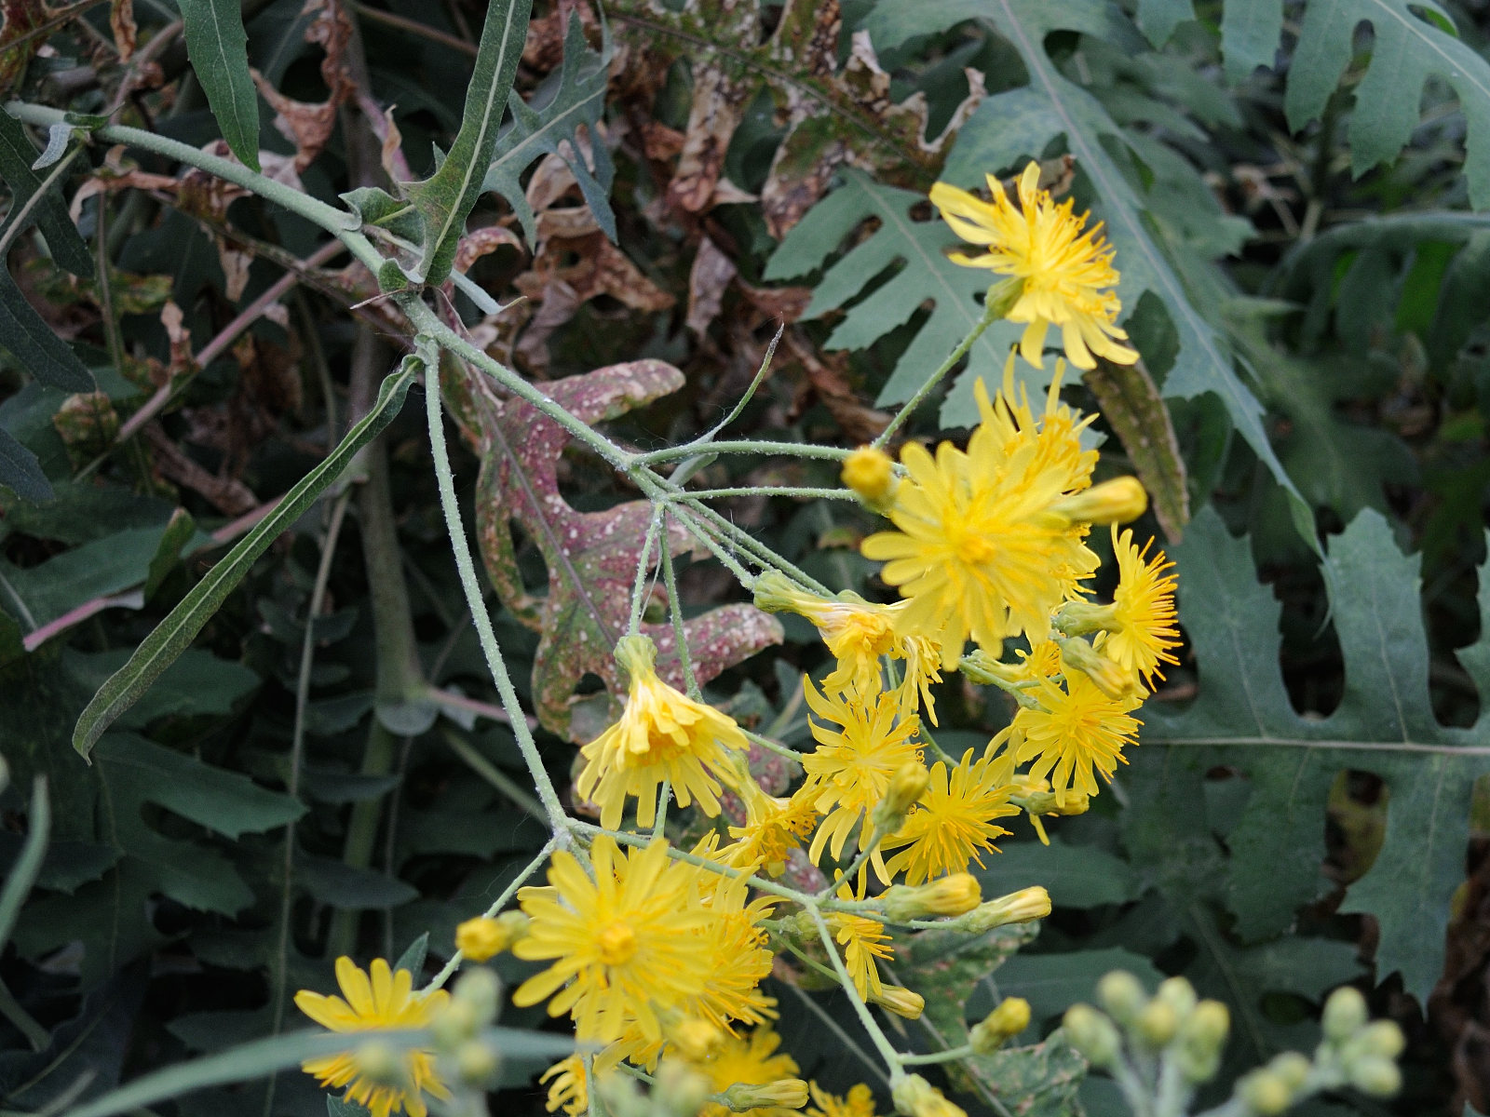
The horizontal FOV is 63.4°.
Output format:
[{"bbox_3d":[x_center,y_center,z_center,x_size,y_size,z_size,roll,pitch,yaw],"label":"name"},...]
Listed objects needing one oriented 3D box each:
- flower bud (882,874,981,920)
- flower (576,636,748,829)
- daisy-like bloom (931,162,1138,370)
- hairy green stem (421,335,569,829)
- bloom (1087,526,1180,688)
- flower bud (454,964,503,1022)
[{"bbox_3d":[0.045,0.083,0.295,0.025,0.010,0.010,-8,-6,12],"label":"flower bud"},{"bbox_3d":[-0.021,0.044,0.308,0.044,0.049,0.040,-9,6,-6],"label":"flower"},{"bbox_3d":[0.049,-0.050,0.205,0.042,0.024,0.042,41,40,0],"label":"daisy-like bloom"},{"bbox_3d":[-0.065,0.006,0.311,0.011,0.131,0.009,-18,-12,0],"label":"hairy green stem"},{"bbox_3d":[0.107,0.013,0.325,0.023,0.043,0.042,6,0,18],"label":"bloom"},{"bbox_3d":[-0.033,0.054,0.150,0.006,0.008,0.006,3,24,0],"label":"flower bud"}]

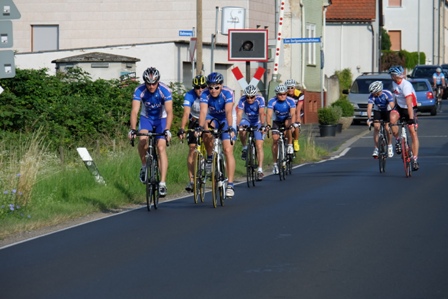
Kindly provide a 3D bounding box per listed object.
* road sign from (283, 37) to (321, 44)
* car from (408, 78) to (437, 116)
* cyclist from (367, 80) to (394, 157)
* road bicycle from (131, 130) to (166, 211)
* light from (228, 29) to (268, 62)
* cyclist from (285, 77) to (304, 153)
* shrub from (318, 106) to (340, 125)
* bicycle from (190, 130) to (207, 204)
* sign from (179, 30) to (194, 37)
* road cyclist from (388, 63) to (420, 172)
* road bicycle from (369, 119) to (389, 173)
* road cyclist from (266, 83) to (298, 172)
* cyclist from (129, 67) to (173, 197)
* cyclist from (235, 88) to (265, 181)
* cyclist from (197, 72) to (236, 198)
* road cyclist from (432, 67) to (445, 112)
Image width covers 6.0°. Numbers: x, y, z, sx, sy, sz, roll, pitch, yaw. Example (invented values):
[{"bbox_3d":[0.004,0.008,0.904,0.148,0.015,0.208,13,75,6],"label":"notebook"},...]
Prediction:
[{"bbox_3d":[2.449,-3.382,134.000,1.150,0.155,0.030,-1,1,3],"label":"road sign"},{"bbox_3d":[7.500,-2.026,168.000,1.670,1.430,3.850,0,1,4],"label":"car"},{"bbox_3d":[2.800,-0.520,76.500,0.490,1.390,0.850,0,0,6],"label":"cyclist"},{"bbox_3d":[-0.855,0.248,51.500,0.440,0.970,1.670,0,0,4],"label":"road bicycle"},{"bbox_3d":[0.565,-2.397,99.000,0.920,0.770,0.180,0,0,5],"label":"light"},{"bbox_3d":[1.197,-0.419,76.500,0.520,1.600,0.950,0,1,5],"label":"cyclist"},{"bbox_3d":[2.969,-0.966,122.000,0.570,0.520,0.570,0,0,3],"label":"shrub"},{"bbox_3d":[-0.312,0.210,55.400,0.440,0.970,1.670,0,0,4],"label":"bicycle"},{"bbox_3d":[-1.266,-3.832,142.000,0.520,0.180,0.030,0,1,-11],"label":"sign"},{"bbox_3d":[3.087,-0.530,73.600,0.530,1.800,0.920,0,1,7],"label":"road cyclist"},{"bbox_3d":[2.890,-0.056,78.693,0.430,0.970,1.660,0,1,5],"label":"road bicycle"},{"bbox_3d":[0.988,-0.339,73.500,0.500,1.530,0.900,0,0,4],"label":"road cyclist"},{"bbox_3d":[-0.903,-0.213,53.000,0.540,1.600,0.950,0,1,5],"label":"cyclist"},{"bbox_3d":[0.423,-0.253,67.100,0.480,1.500,0.900,0,0,4],"label":"cyclist"},{"bbox_3d":[-0.102,-0.183,53.800,0.510,1.570,0.950,0,1,5],"label":"cyclist"},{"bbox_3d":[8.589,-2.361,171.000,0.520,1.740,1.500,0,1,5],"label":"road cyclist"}]

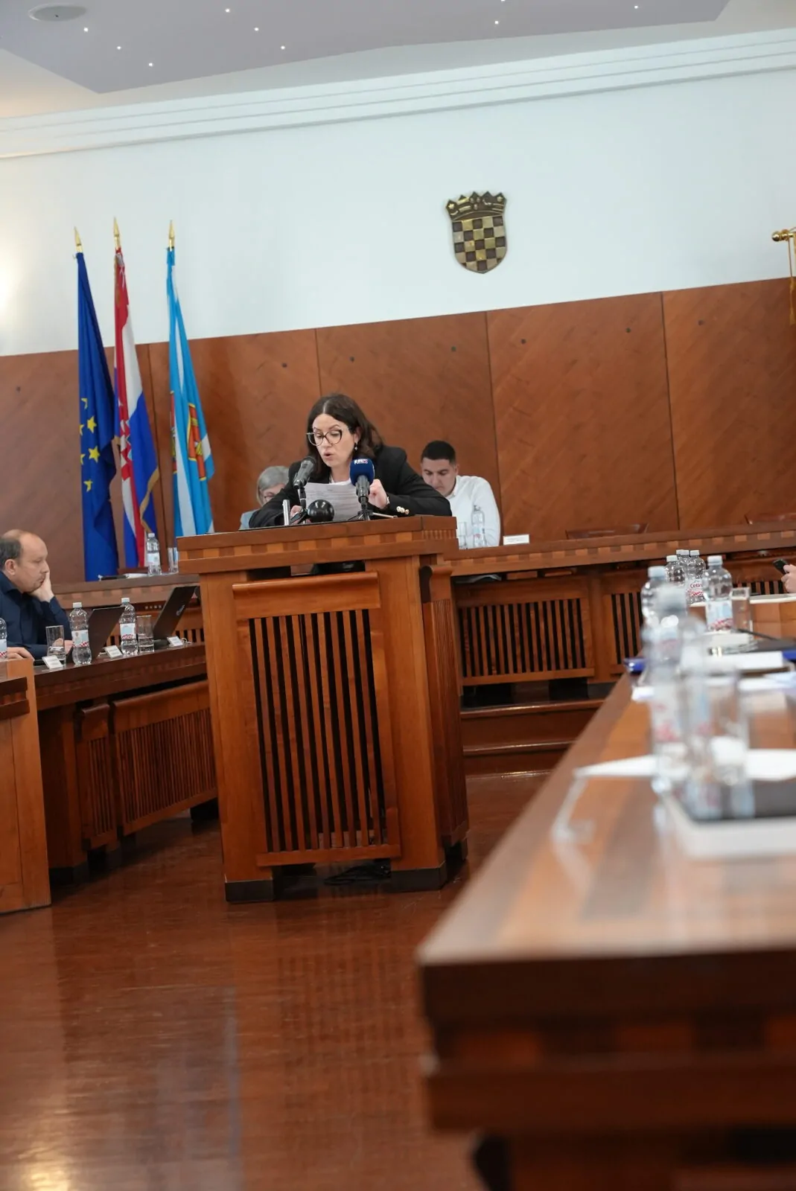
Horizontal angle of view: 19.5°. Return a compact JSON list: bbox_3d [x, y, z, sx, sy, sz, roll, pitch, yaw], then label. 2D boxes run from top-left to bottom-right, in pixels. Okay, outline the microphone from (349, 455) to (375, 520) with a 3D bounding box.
[{"bbox_3d":[-0.111,-0.339,7.300,0.080,0.200,0.150,-5,1,9],"label":"microphone"}]

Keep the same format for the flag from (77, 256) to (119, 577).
[{"bbox_3d":[-1.816,-1.034,14.043,0.260,2.150,0.250,-5,1,8],"label":"flag"}]

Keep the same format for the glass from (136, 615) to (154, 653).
[{"bbox_3d":[-0.966,0.150,8.881,0.057,0.140,0.057,-5,1,8],"label":"glass"}]

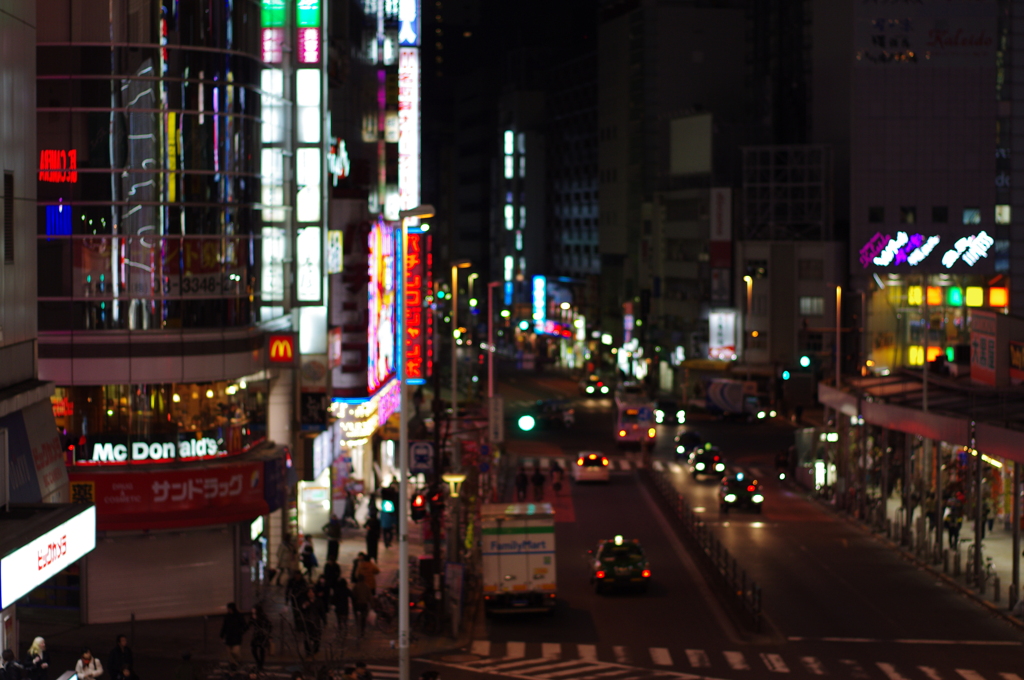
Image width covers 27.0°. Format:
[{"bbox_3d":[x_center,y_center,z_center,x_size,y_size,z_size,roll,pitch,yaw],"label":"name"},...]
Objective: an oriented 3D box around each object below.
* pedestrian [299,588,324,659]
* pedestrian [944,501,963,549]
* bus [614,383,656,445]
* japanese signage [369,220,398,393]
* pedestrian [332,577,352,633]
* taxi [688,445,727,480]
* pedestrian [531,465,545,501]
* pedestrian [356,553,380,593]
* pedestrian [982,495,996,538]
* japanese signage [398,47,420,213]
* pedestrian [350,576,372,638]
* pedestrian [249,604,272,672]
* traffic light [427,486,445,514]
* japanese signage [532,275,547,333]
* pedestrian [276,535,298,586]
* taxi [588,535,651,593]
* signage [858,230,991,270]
[{"bbox_3d":[-5.486,7.703,58.300,0.600,1.780,0.480,0,2,0],"label":"pedestrian"},{"bbox_3d":[15.811,6.607,76.300,0.580,1.730,0.400,0,3,0],"label":"pedestrian"},{"bbox_3d":[7.674,4.703,133.057,2.350,3.000,9.200,0,2,2],"label":"bus"},{"bbox_3d":[-6.319,-1.710,105.600,0.500,7.800,15.000,0,3,2],"label":"japanese signage"},{"bbox_3d":[-4.893,7.664,61.500,0.540,1.600,0.430,0,2,0],"label":"pedestrian"},{"bbox_3d":[10.134,6.303,111.299,1.700,1.580,4.600,0,2,0],"label":"taxi"},{"bbox_3d":[1.208,6.691,99.000,0.520,1.660,0.380,0,3,0],"label":"pedestrian"},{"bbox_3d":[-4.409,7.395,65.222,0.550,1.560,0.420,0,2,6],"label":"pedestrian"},{"bbox_3d":[18.425,6.868,82.300,0.500,1.600,0.380,0,2,0],"label":"pedestrian"},{"bbox_3d":[-6.110,-12.428,127.000,1.320,10.300,0.450,0,2,0],"label":"japanese signage"},{"bbox_3d":[-4.083,7.243,57.800,0.550,1.690,0.420,0,3,-6],"label":"pedestrian"},{"bbox_3d":[-6.693,7.877,56.700,0.560,1.720,0.450,1,2,27],"label":"pedestrian"},{"bbox_3d":[-2.151,4.557,60.300,0.450,0.780,0.450,1,2,18],"label":"traffic light"},{"bbox_3d":[2.840,-3.717,220.000,1.450,6.000,0.500,0,2,0],"label":"japanese signage"},{"bbox_3d":[-7.481,7.348,71.000,0.620,1.700,0.500,1,2,37],"label":"pedestrian"},{"bbox_3d":[3.688,7.449,72.499,1.700,1.600,4.600,0,2,0],"label":"taxi"},{"bbox_3d":[31.945,-6.931,165.000,10.200,3.100,0.400,0,3,3],"label":"signage"}]

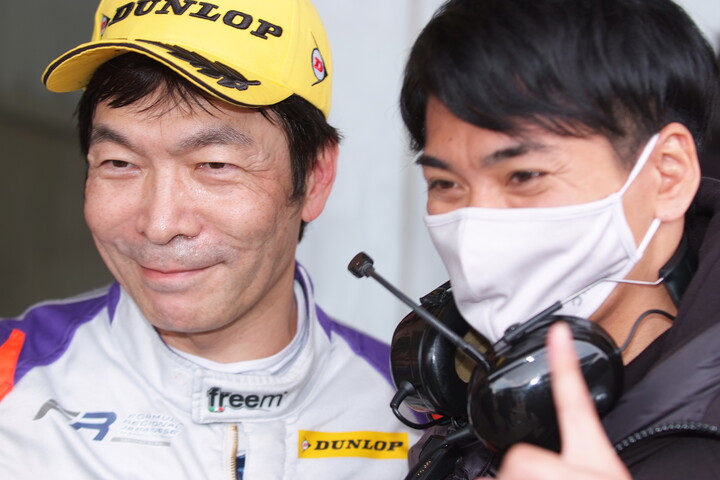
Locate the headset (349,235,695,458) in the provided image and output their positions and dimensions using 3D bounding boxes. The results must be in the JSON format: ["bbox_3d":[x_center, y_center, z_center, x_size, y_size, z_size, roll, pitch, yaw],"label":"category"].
[{"bbox_3d":[0.120,0.045,1.317,0.166,0.137,0.232,2,13,44],"label":"headset"}]

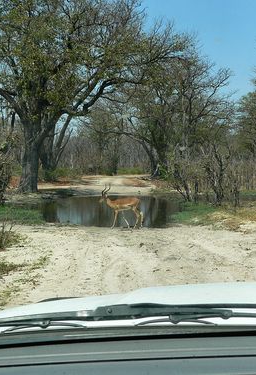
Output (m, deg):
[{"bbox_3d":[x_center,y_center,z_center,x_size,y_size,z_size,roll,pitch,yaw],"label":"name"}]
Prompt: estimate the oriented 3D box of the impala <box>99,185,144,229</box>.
[{"bbox_3d":[-0.196,0.580,20.000,1.320,1.320,0.360,0,1,-10],"label":"impala"}]

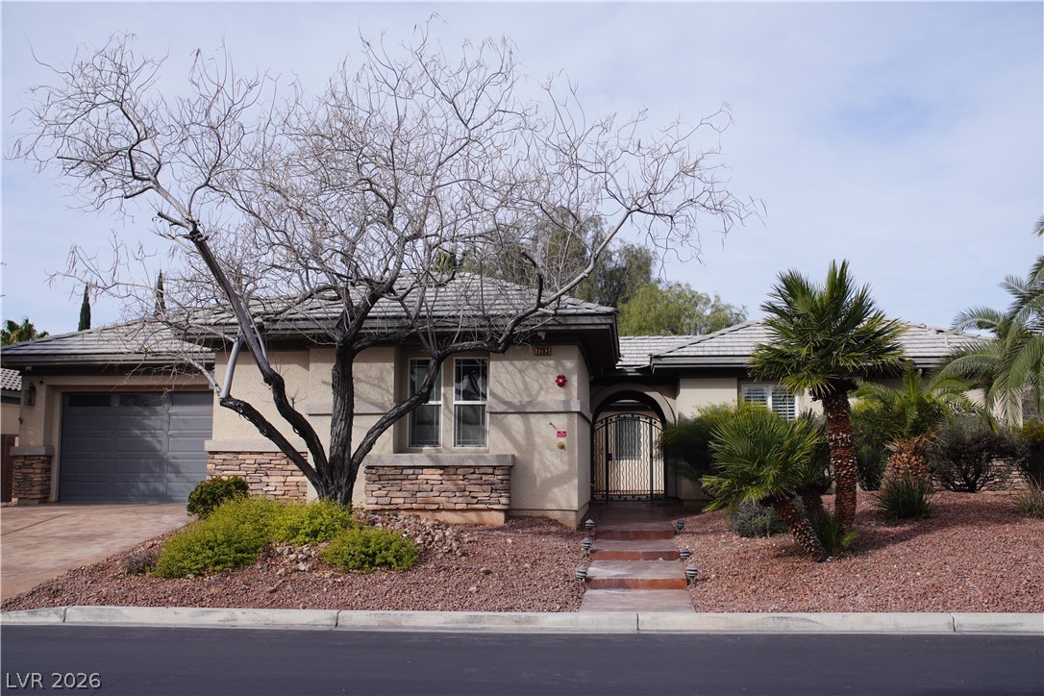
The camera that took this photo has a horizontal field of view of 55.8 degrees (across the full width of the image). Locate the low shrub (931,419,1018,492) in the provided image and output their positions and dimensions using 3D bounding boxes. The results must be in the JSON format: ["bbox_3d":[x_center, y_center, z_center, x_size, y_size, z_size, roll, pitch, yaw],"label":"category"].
[{"bbox_3d":[9.293,2.207,20.300,1.800,1.500,1.500,-1,-5,7],"label":"low shrub"}]

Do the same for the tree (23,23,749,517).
[{"bbox_3d":[-1.970,-1.080,14.048,10.400,6.950,8.000,-1,-5,7],"label":"tree"}]

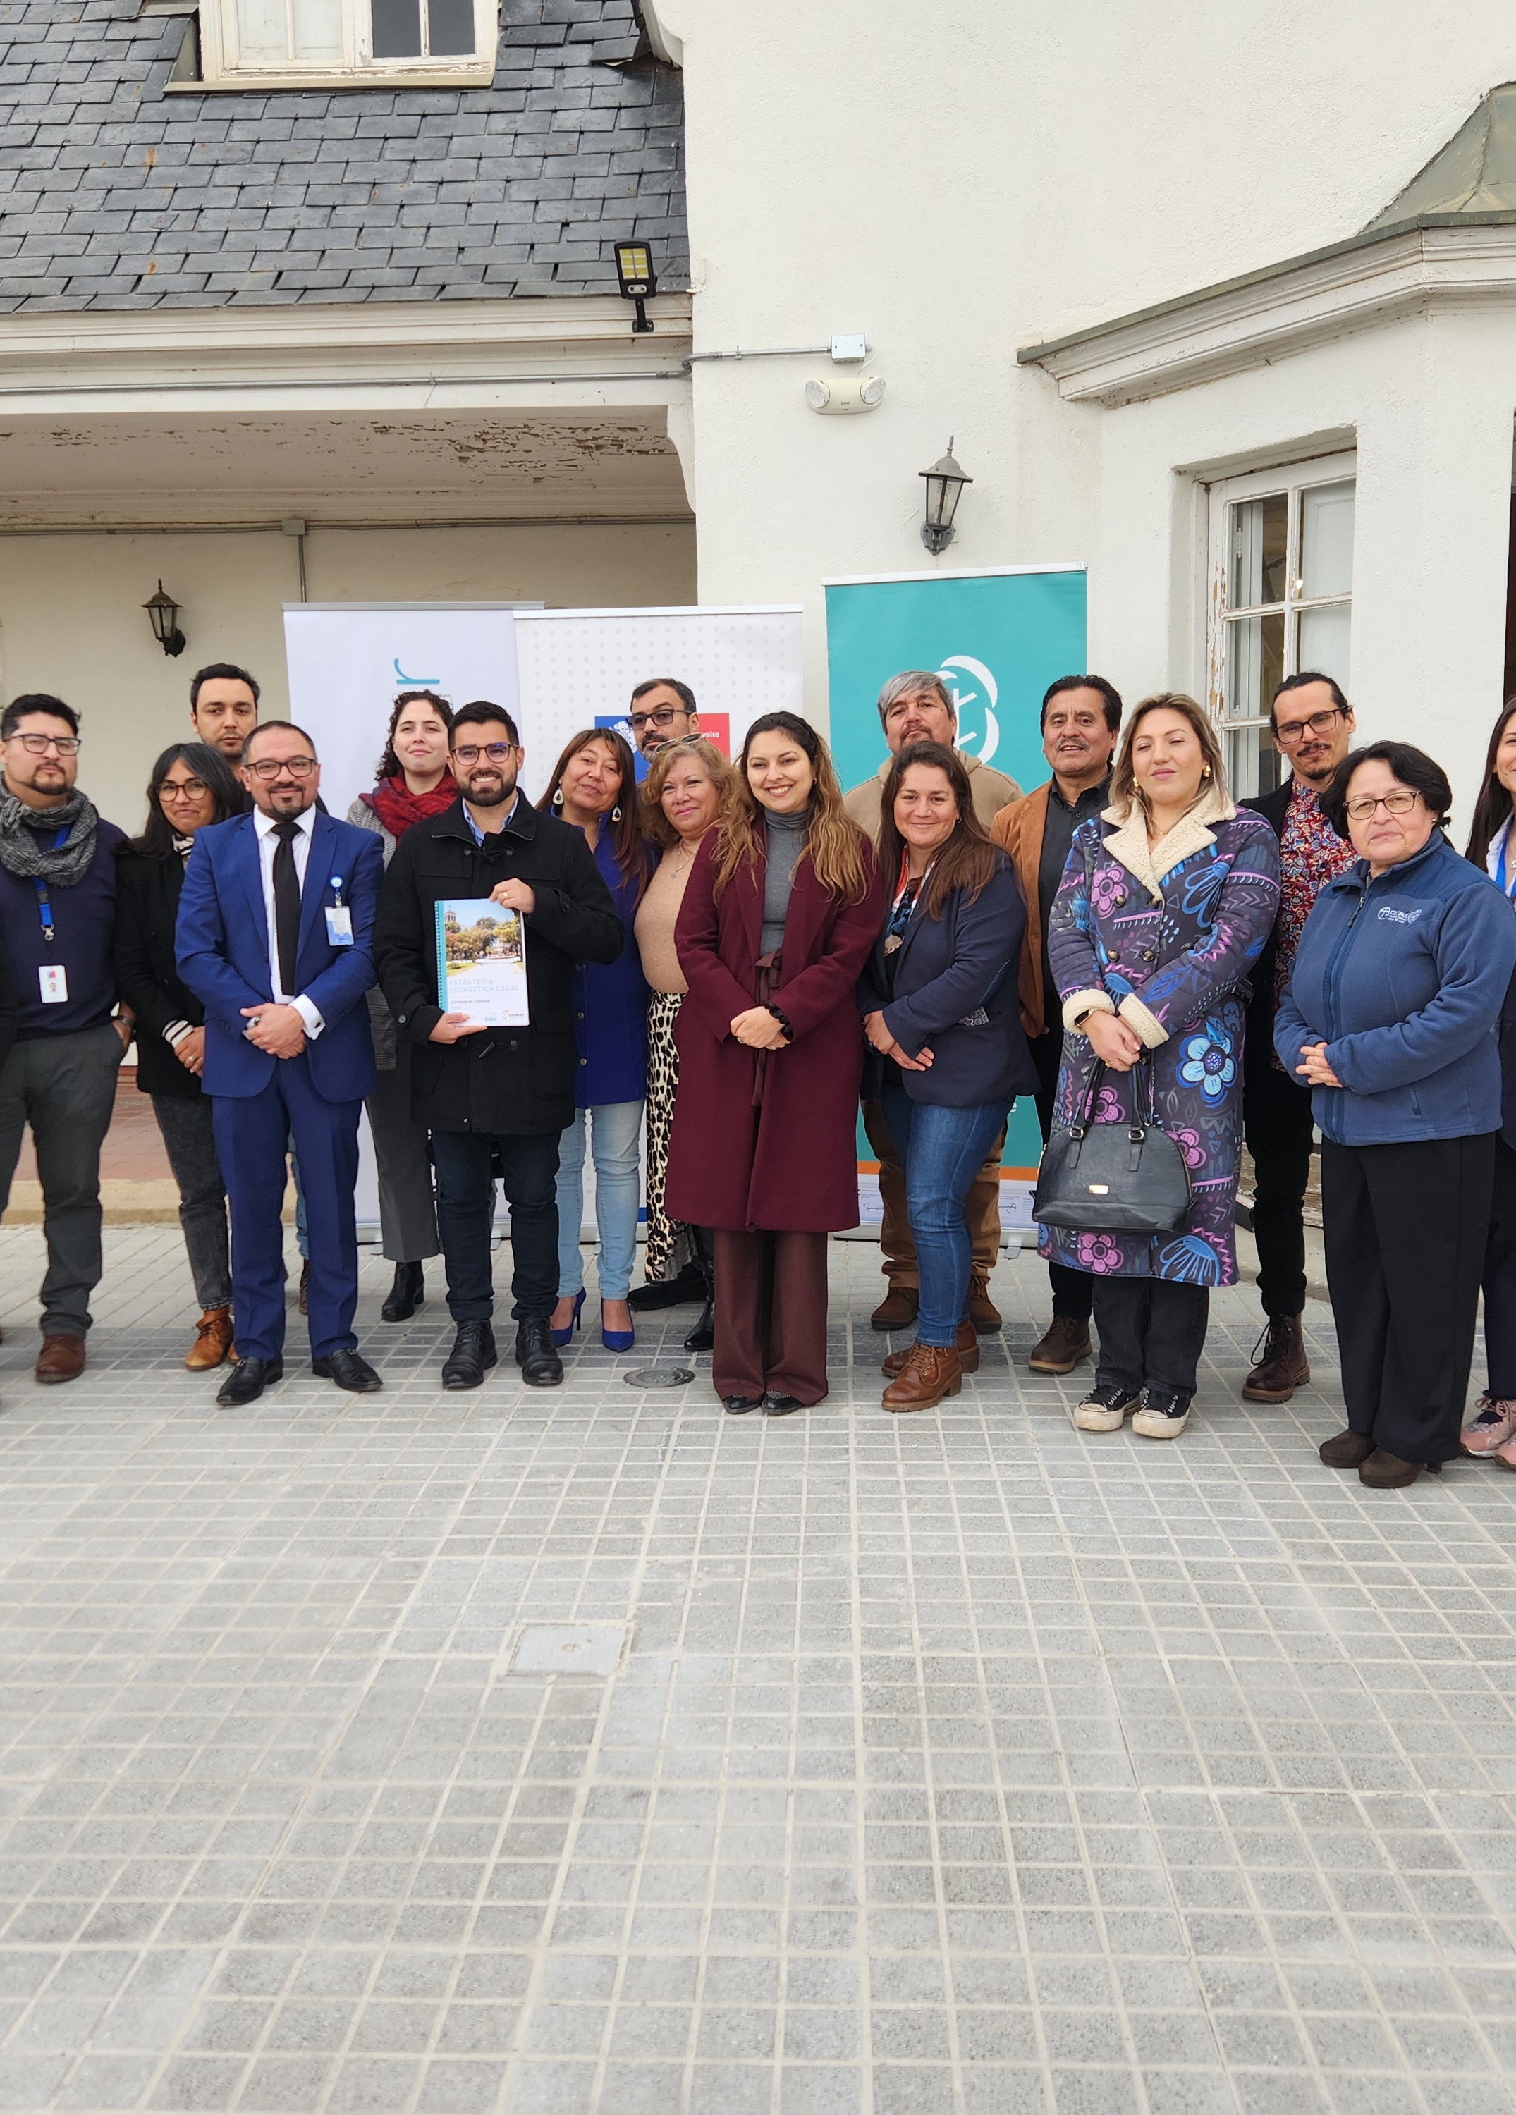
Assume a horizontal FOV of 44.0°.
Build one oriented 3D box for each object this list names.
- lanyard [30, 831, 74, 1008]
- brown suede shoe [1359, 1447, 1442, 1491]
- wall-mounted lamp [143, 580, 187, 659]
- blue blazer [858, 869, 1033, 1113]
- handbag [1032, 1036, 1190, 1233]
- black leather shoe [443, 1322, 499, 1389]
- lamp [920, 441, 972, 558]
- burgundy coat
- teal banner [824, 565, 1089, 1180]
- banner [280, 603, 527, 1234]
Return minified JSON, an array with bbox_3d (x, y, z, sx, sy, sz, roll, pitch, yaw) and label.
[{"bbox_3d":[-1.738,-0.371,4.611,0.140,0.440,0.130,-5,8,-28],"label":"lanyard"},{"bbox_3d":[1.340,0.806,3.881,0.250,0.110,0.096,-7,9,-39],"label":"brown suede shoe"},{"bbox_3d":[-2.440,-1.807,7.714,0.165,0.304,0.200,-1,7,3],"label":"wall-mounted lamp"},{"bbox_3d":[0.463,-0.170,4.499,0.460,0.594,0.330,4,8,34],"label":"blue blazer"},{"bbox_3d":[0.761,0.166,4.030,0.325,0.400,0.150,1,8,17],"label":"handbag"},{"bbox_3d":[-0.720,0.713,4.683,0.107,0.150,0.296,0,7,6],"label":"black leather shoe"},{"bbox_3d":[0.587,-1.757,5.870,0.165,0.343,0.200,5,7,2],"label":"lamp"},{"bbox_3d":[0.044,-0.059,4.415,0.510,0.950,0.330,0,7,8],"label":"burgundy coat"},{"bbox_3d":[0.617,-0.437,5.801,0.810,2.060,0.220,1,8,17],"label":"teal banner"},{"bbox_3d":[-1.054,-0.411,5.995,0.835,2.025,0.200,-2,7,-6],"label":"banner"}]

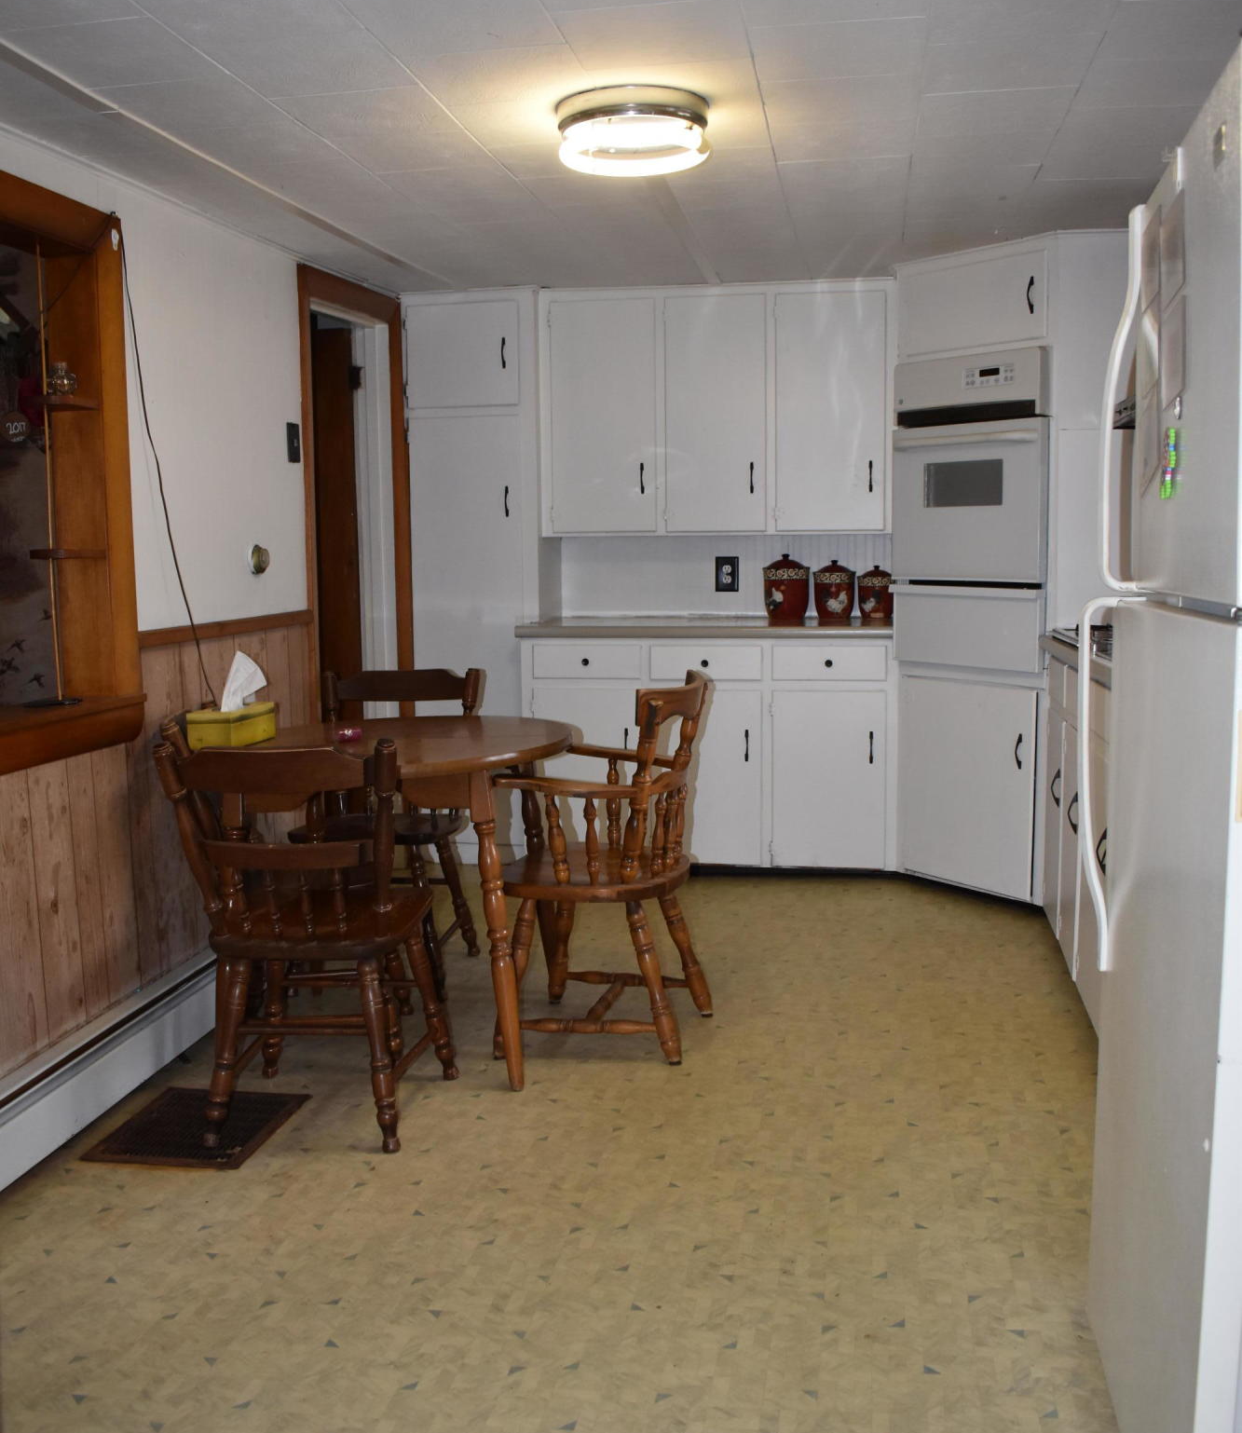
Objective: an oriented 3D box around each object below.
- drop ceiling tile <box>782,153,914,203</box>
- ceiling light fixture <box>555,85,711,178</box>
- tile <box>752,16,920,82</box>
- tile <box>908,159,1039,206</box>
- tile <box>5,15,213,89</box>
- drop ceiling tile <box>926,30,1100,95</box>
[{"bbox_3d":[0.545,-1.321,3.399,0.307,0.015,0.304,0,7,10],"label":"drop ceiling tile"},{"bbox_3d":[0.027,-1.182,2.845,0.314,0.100,0.314,-1,7,0],"label":"ceiling light fixture"},{"bbox_3d":[0.395,-1.219,2.542,0.313,0.020,0.303,0,7,10],"label":"tile"},{"bbox_3d":[0.885,-1.356,3.535,0.313,0.020,0.303,0,7,10],"label":"tile"},{"bbox_3d":[-0.888,-1.179,2.466,0.313,0.020,0.303,0,7,10],"label":"tile"},{"bbox_3d":[0.709,-1.216,2.595,0.292,0.020,0.307,1,8,10],"label":"drop ceiling tile"}]

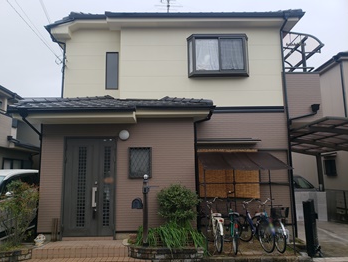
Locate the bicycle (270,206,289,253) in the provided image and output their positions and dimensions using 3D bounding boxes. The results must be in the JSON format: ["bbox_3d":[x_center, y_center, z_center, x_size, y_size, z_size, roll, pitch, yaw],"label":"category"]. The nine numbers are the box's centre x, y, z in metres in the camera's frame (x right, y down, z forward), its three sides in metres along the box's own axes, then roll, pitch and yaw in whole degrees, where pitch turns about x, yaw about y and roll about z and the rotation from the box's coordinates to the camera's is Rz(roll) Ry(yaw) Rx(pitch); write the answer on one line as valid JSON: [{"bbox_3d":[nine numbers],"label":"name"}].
[{"bbox_3d":[2.204,2.071,5.929,0.570,1.040,1.750,0,-7,-7],"label":"bicycle"}]

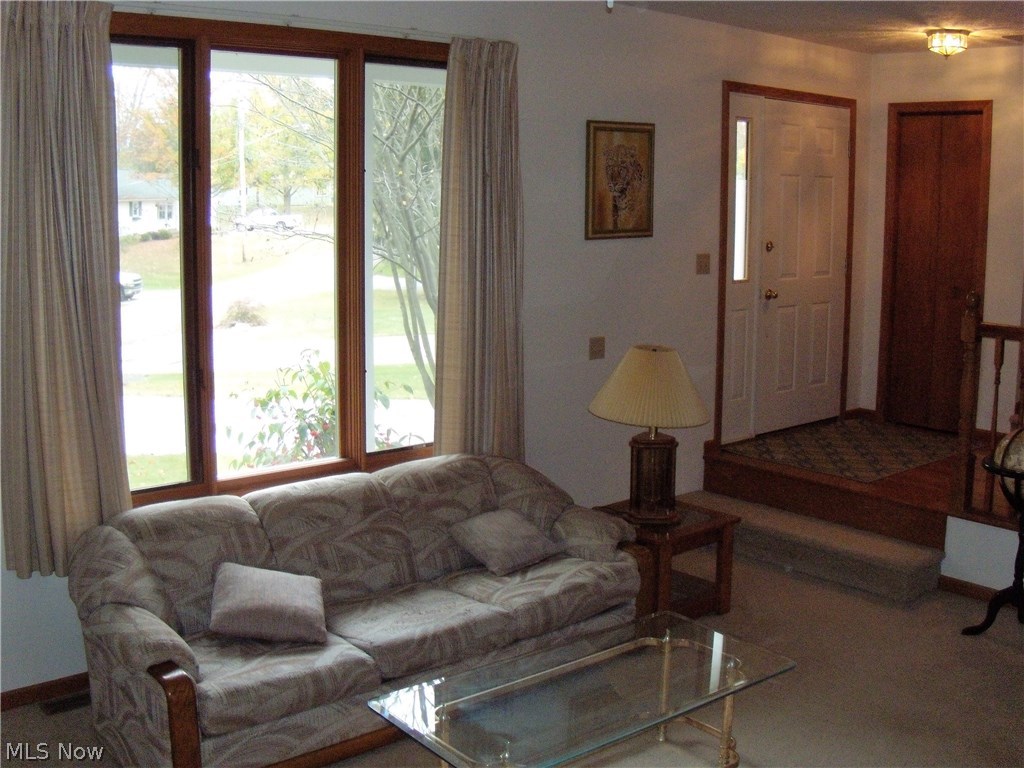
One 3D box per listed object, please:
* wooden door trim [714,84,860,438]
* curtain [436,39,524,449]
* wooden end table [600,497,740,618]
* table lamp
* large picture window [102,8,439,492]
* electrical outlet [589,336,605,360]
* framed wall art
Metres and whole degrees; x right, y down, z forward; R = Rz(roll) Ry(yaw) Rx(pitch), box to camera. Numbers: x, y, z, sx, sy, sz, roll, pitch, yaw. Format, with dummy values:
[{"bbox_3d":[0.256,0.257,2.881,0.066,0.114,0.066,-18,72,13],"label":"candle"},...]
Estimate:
[{"bbox_3d":[1.693,-0.726,6.389,1.438,2.100,0.100,-8,13,-40],"label":"wooden door trim"},{"bbox_3d":[-0.146,-0.510,4.678,0.490,2.010,0.120,-8,13,-40],"label":"curtain"},{"bbox_3d":[0.636,0.800,4.738,0.530,0.455,0.560,-8,13,-40],"label":"wooden end table"},{"bbox_3d":[0.632,0.231,4.571,0.530,0.740,0.530,0,10,0],"label":"table lamp"},{"bbox_3d":[-0.861,-0.502,4.155,1.770,1.840,0.100,-8,13,-40],"label":"large picture window"},{"bbox_3d":[0.434,-0.177,5.357,0.113,0.116,0.012,-8,13,-40],"label":"electrical outlet"},{"bbox_3d":[0.558,-1.014,5.305,0.500,0.592,0.035,-8,13,-40],"label":"framed wall art"}]

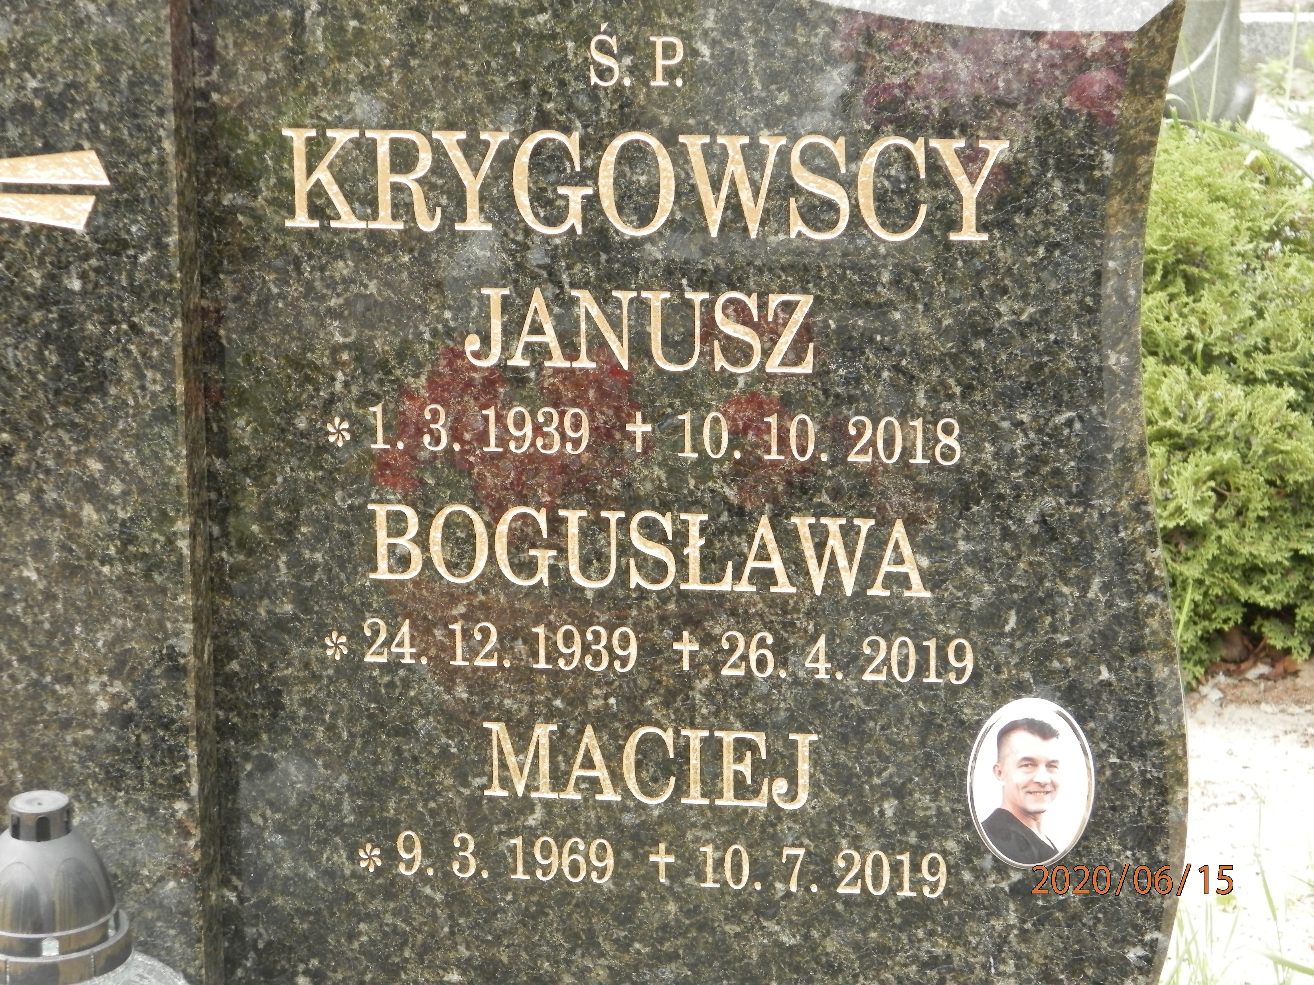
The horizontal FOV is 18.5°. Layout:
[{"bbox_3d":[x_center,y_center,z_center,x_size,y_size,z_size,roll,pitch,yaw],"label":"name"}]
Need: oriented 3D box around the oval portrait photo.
[{"bbox_3d":[0.206,0.161,2.220,0.069,0.098,0.010,2,14,9],"label":"oval portrait photo"}]

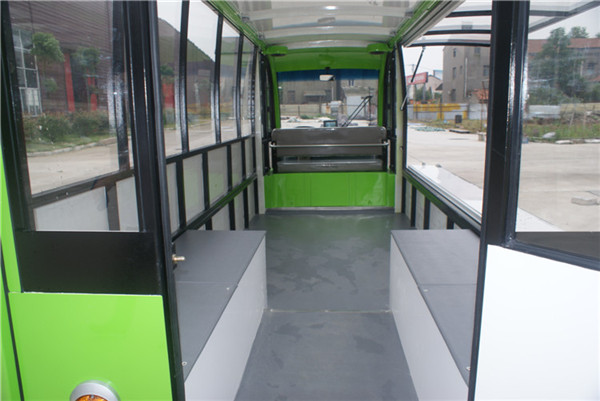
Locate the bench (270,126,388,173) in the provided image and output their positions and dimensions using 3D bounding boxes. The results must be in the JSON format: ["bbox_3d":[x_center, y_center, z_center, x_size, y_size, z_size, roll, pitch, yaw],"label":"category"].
[{"bbox_3d":[0.318,-0.570,4.970,1.204,0.479,0.561,-1,11,4],"label":"bench"}]

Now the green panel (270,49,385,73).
[{"bbox_3d":[0.324,-1.682,5.380,1.367,0.255,0.133,-1,11,4],"label":"green panel"}]

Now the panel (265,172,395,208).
[{"bbox_3d":[0.310,-0.104,4.789,1.387,0.367,0.051,-1,11,4],"label":"panel"}]

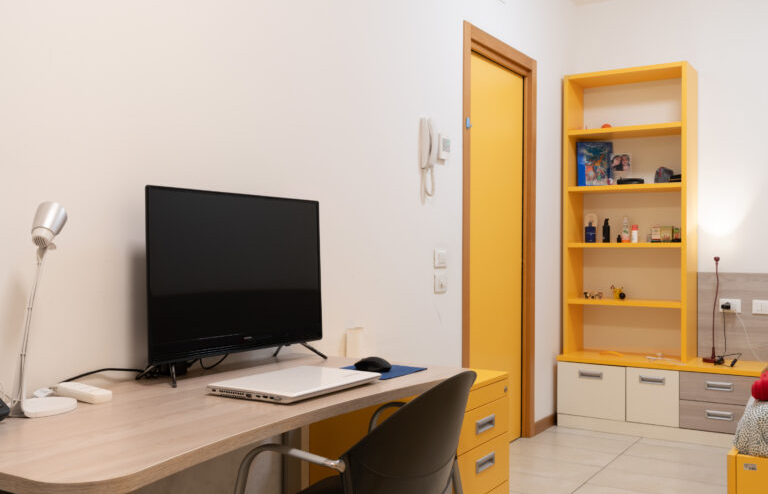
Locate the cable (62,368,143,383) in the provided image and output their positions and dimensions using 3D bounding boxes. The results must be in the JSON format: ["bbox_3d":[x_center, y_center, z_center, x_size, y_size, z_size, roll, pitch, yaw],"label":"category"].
[{"bbox_3d":[-0.695,0.317,1.913,0.042,0.038,0.240,0,0,32],"label":"cable"}]

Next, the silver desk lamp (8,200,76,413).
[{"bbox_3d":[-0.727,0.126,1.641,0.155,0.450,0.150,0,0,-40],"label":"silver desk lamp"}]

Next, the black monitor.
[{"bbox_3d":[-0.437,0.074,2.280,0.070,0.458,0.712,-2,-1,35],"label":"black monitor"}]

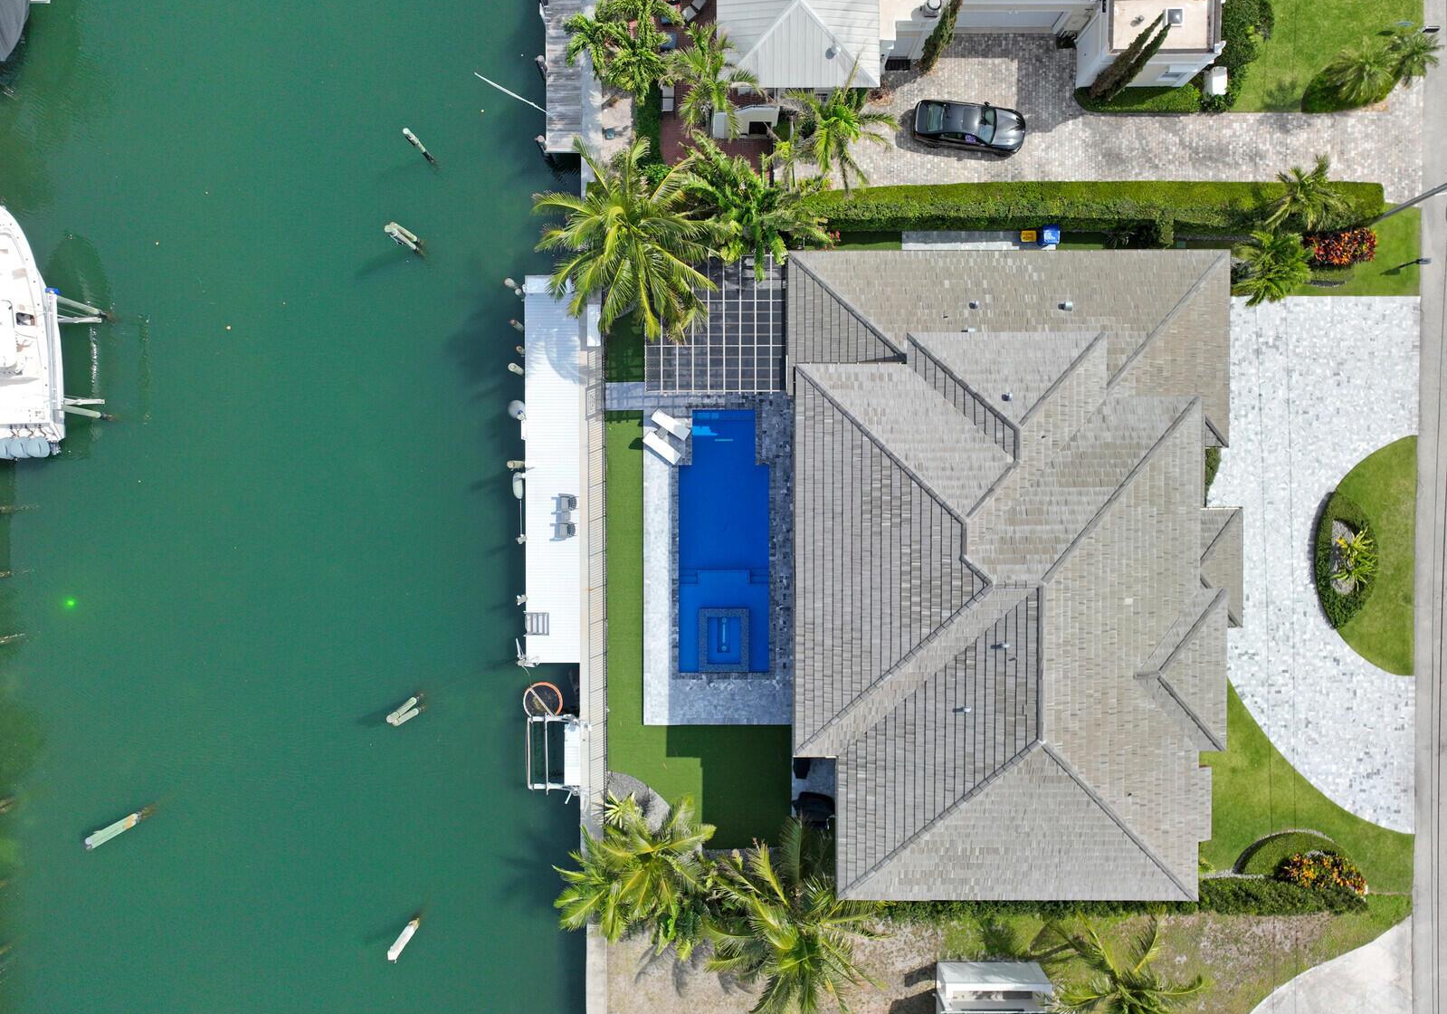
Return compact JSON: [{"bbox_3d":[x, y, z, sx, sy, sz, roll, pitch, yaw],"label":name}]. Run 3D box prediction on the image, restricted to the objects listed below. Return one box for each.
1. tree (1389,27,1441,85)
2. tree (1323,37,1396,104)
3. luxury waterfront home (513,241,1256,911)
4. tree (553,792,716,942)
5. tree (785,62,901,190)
[{"bbox_3d":[28.825,-18.796,42.516,2.280,2.800,2.390,0,91,0],"label":"tree"},{"bbox_3d":[26.542,-18.209,42.483,3.140,2.900,2.820,0,91,0],"label":"tree"},{"bbox_3d":[5.906,2.310,39.515,29.700,9.600,25.220,0,91,0],"label":"luxury waterfront home"},{"bbox_3d":[-3.579,14.517,41.632,6.570,5.800,6.050,0,91,0],"label":"tree"},{"bbox_3d":[4.588,-14.753,40.920,4.390,6.300,4.970,0,91,0],"label":"tree"}]

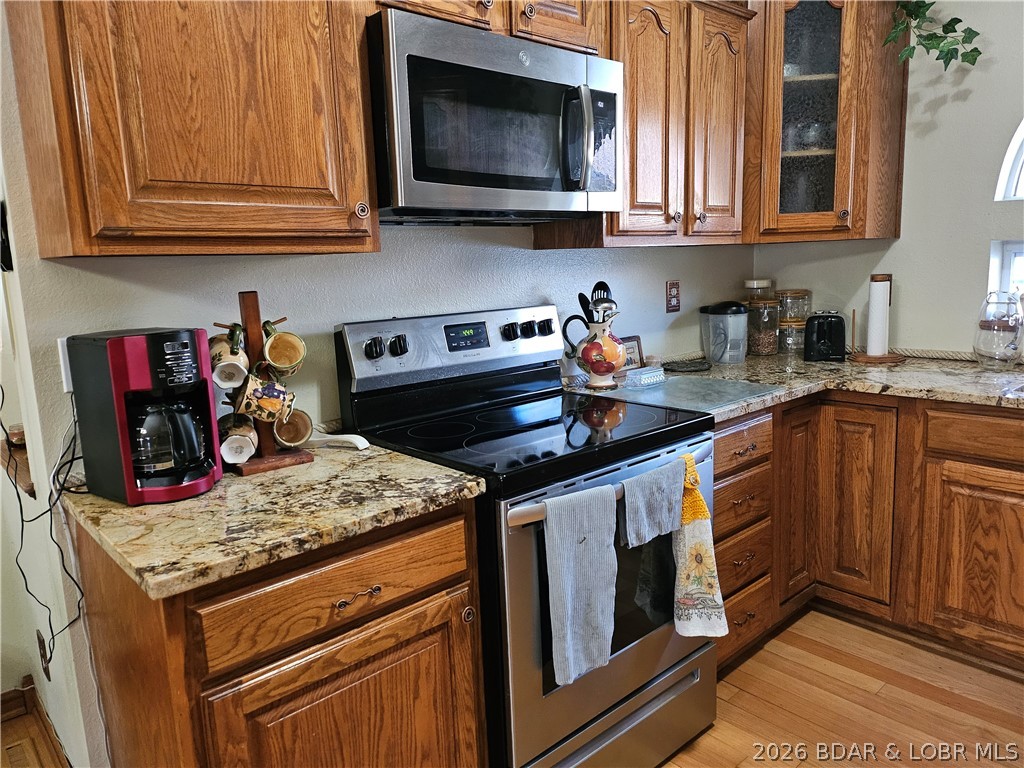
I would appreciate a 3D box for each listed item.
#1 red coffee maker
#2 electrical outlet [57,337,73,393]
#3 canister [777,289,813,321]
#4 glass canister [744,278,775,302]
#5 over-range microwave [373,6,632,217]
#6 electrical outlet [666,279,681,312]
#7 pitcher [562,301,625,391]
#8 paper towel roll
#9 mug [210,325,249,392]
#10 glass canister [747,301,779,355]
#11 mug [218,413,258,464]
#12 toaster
[{"bbox_3d":[-0.732,0.056,1.445,0.224,0.318,0.195,5,12,38],"label":"red coffee maker"},{"bbox_3d":[-0.913,-0.043,1.503,0.072,0.115,0.010,-10,12,-41],"label":"electrical outlet"},{"bbox_3d":[1.210,-0.337,3.044,0.138,0.135,0.138,1,10,21],"label":"canister"},{"bbox_3d":[1.090,-0.410,3.141,0.112,0.099,0.112,-2,9,0],"label":"glass canister"},{"bbox_3d":[-0.093,-0.641,1.887,0.757,0.418,0.416,-10,12,-41],"label":"over-range microwave"},{"bbox_3d":[0.657,-0.353,2.874,0.085,0.126,0.008,-10,12,-41],"label":"electrical outlet"},{"bbox_3d":[0.283,-0.128,2.433,0.217,0.278,0.175,-1,9,7],"label":"pitcher"},{"bbox_3d":[1.434,-0.268,2.775,0.083,0.316,0.083,2,10,27],"label":"paper towel roll"},{"bbox_3d":[-0.631,-0.064,1.588,0.084,0.114,0.088,2,42,-38],"label":"mug"},{"bbox_3d":[1.103,-0.249,3.101,0.127,0.235,0.127,1,10,20],"label":"glass canister"},{"bbox_3d":[-0.621,0.109,1.617,0.084,0.114,0.088,2,42,-38],"label":"mug"},{"bbox_3d":[1.290,-0.205,2.933,0.154,0.188,0.250,1,10,21],"label":"toaster"}]

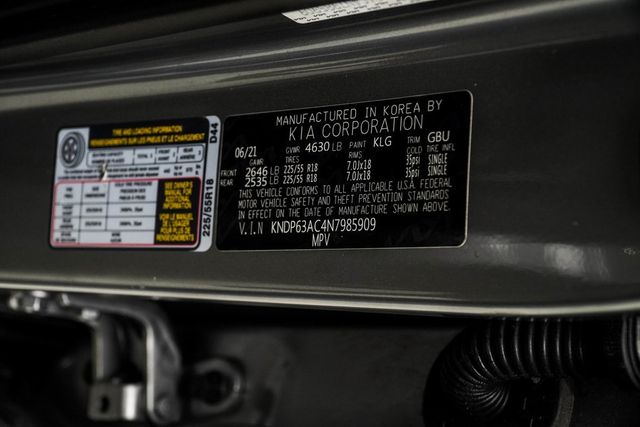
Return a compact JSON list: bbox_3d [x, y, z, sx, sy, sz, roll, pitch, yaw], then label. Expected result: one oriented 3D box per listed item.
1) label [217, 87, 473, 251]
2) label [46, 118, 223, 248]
[{"bbox_3d":[0.005,-0.013,0.367,0.001,0.109,0.053,11,79,-54],"label":"label"},{"bbox_3d":[-0.080,-0.012,0.427,0.001,0.096,0.055,11,81,-54],"label":"label"}]

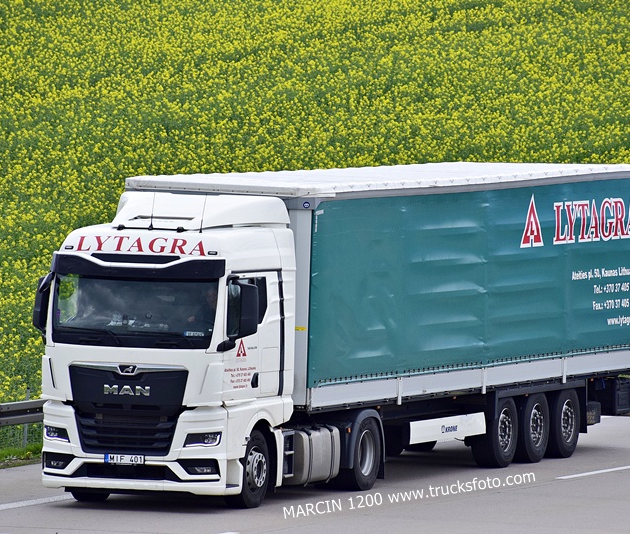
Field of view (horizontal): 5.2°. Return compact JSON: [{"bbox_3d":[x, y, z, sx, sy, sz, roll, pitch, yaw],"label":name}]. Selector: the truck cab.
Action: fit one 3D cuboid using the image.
[{"bbox_3d":[-1.850,1.042,86.762,2.680,3.820,2.380,2,3,21],"label":"truck cab"}]

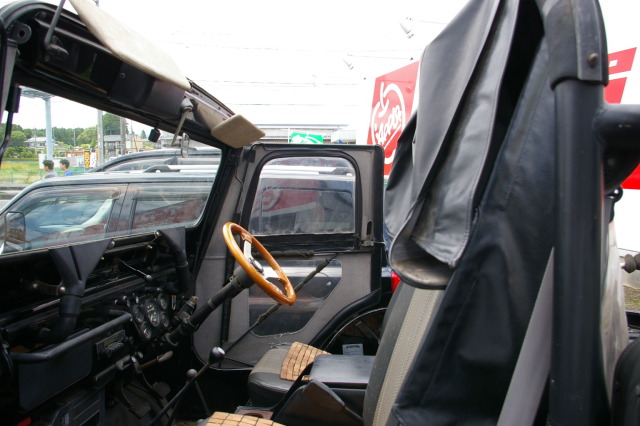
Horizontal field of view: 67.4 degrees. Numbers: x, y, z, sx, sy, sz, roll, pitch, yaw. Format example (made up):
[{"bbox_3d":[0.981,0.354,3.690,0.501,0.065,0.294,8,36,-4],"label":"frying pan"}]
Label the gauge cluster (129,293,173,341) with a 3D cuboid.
[{"bbox_3d":[-0.601,0.365,1.704,0.050,0.145,0.235,-16,0,8],"label":"gauge cluster"}]

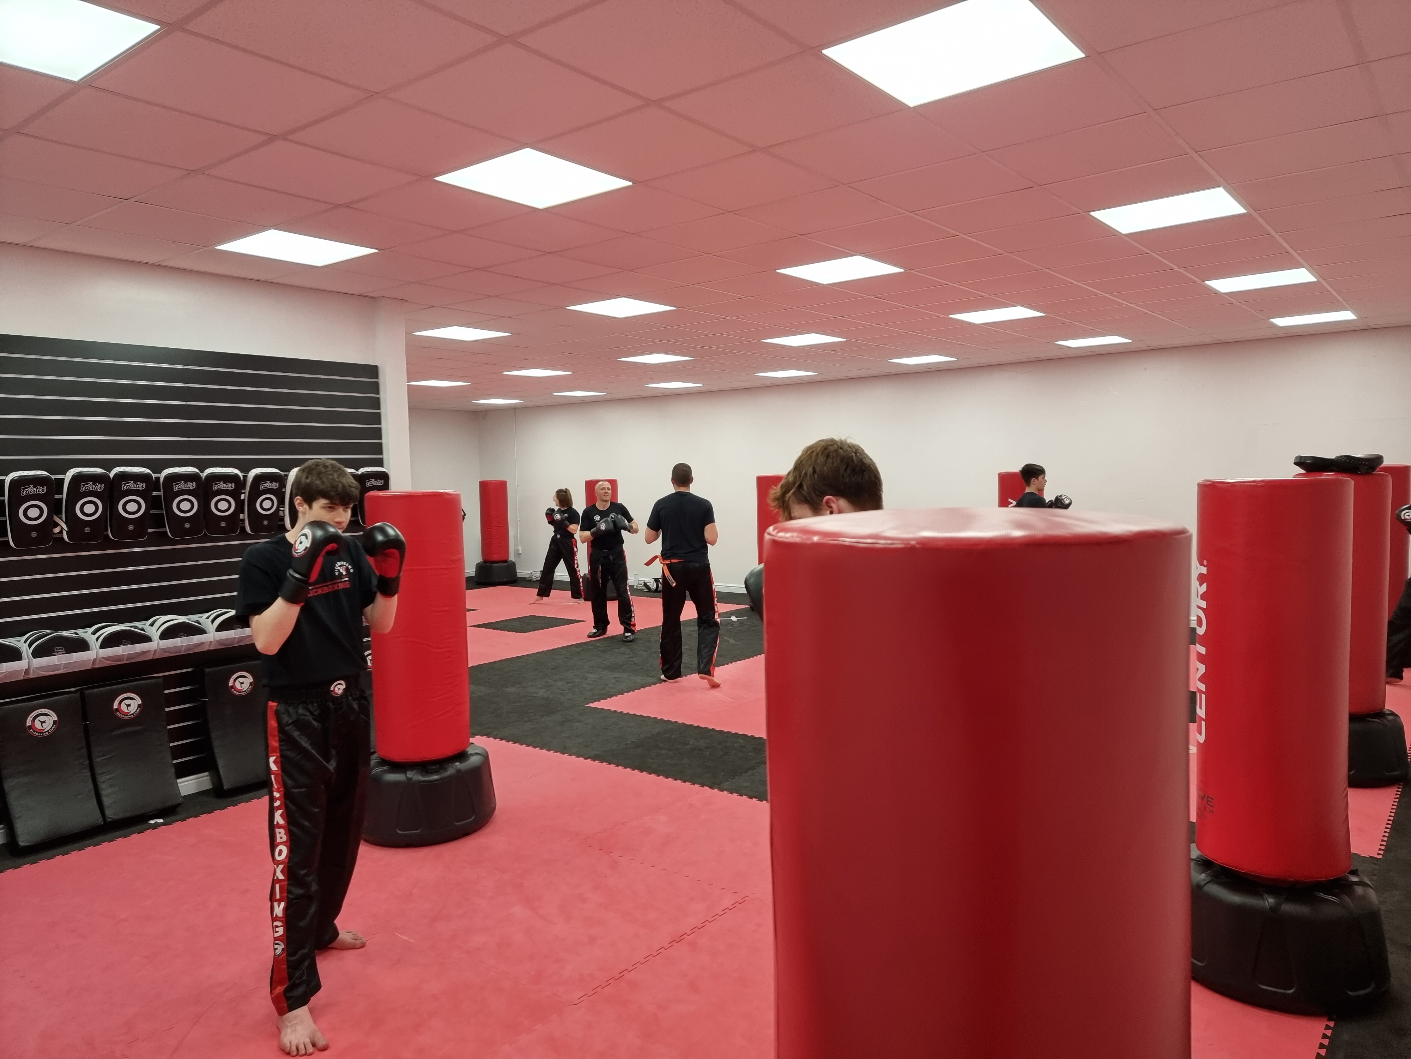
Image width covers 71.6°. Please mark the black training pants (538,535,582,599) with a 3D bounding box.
[{"bbox_3d":[-2.048,0.532,13.779,0.570,0.920,0.420,1,4,37],"label":"black training pants"}]

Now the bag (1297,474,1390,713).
[{"bbox_3d":[3.584,0.328,5.533,0.460,1.316,0.460,-1,3,0],"label":"bag"}]

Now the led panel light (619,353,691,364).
[{"bbox_3d":[-0.498,-1.743,9.922,0.595,0.030,0.595,1,4,38],"label":"led panel light"}]

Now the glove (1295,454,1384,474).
[{"bbox_3d":[3.479,-0.357,5.378,0.410,0.100,0.250,1,4,33],"label":"glove"}]

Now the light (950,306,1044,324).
[{"bbox_3d":[2.313,-1.698,7.731,0.595,0.030,0.595,1,4,38],"label":"light"}]

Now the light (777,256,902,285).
[{"bbox_3d":[0.812,-1.553,5.843,0.595,0.030,0.595,1,4,38],"label":"light"}]

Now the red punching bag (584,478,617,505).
[{"bbox_3d":[-1.445,-0.036,13.850,0.455,1.290,0.455,-1,3,0],"label":"red punching bag"}]

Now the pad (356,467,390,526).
[{"bbox_3d":[-2.108,-0.207,6.210,0.110,0.380,0.190,1,4,38],"label":"pad"}]

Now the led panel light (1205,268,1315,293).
[{"bbox_3d":[3.724,-1.670,6.546,0.595,0.035,0.595,1,4,39],"label":"led panel light"}]

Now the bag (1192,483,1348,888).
[{"bbox_3d":[1.933,0.474,3.336,0.457,1.295,0.457,1,4,30],"label":"bag"}]

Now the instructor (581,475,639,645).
[{"bbox_3d":[-1.035,0.318,10.454,0.620,1.690,0.500,-1,3,2],"label":"instructor"}]

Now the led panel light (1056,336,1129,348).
[{"bbox_3d":[3.780,-1.832,9.504,0.595,0.030,0.595,1,4,39],"label":"led panel light"}]

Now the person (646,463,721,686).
[{"bbox_3d":[-0.190,0.362,8.184,0.610,1.810,0.500,-2,3,-2],"label":"person"}]

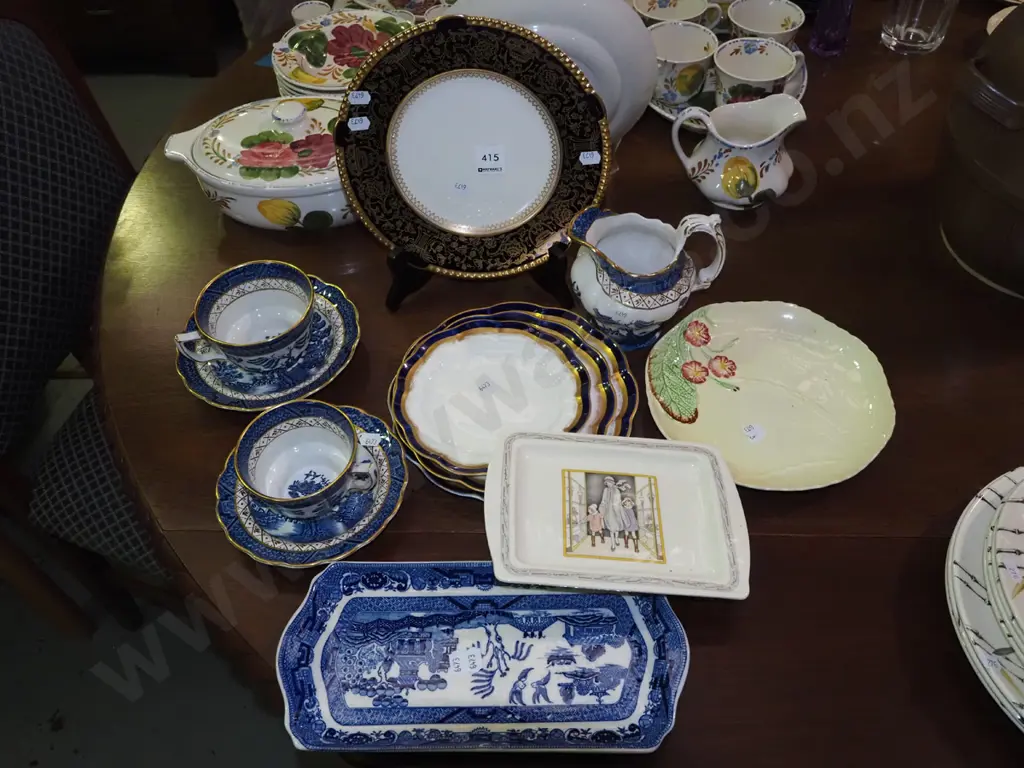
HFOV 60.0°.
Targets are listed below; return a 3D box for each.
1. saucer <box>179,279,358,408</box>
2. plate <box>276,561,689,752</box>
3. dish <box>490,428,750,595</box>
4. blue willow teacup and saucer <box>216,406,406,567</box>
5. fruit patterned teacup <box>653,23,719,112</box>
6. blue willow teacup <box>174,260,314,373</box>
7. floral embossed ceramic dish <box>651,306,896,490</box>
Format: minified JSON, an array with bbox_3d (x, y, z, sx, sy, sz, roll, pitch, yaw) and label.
[{"bbox_3d":[-0.223,-0.036,0.824,0.168,0.025,0.168,-1,51,2],"label":"saucer"},{"bbox_3d":[-0.020,0.191,0.625,0.288,0.022,0.135,0,53,1],"label":"plate"},{"bbox_3d":[0.077,0.099,0.673,0.196,0.022,0.142,5,46,-2],"label":"dish"},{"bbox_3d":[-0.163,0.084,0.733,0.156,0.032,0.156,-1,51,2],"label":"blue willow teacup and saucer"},{"bbox_3d":[0.179,-0.367,1.030,0.110,0.065,0.087,-3,51,0],"label":"fruit patterned teacup"},{"bbox_3d":[-0.235,-0.049,0.801,0.127,0.064,0.103,-20,53,-13],"label":"blue willow teacup"},{"bbox_3d":[0.216,0.010,0.757,0.204,0.025,0.202,-1,53,0],"label":"floral embossed ceramic dish"}]

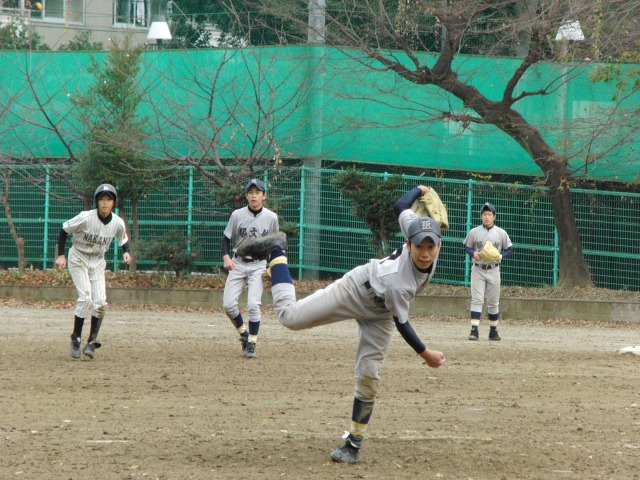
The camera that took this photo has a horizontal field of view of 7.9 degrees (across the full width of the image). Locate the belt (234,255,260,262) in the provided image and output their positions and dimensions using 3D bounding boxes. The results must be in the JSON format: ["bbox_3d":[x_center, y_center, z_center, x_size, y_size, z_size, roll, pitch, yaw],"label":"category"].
[{"bbox_3d":[-0.658,0.175,43.950,0.320,0.065,0.230,2,0,-3],"label":"belt"}]

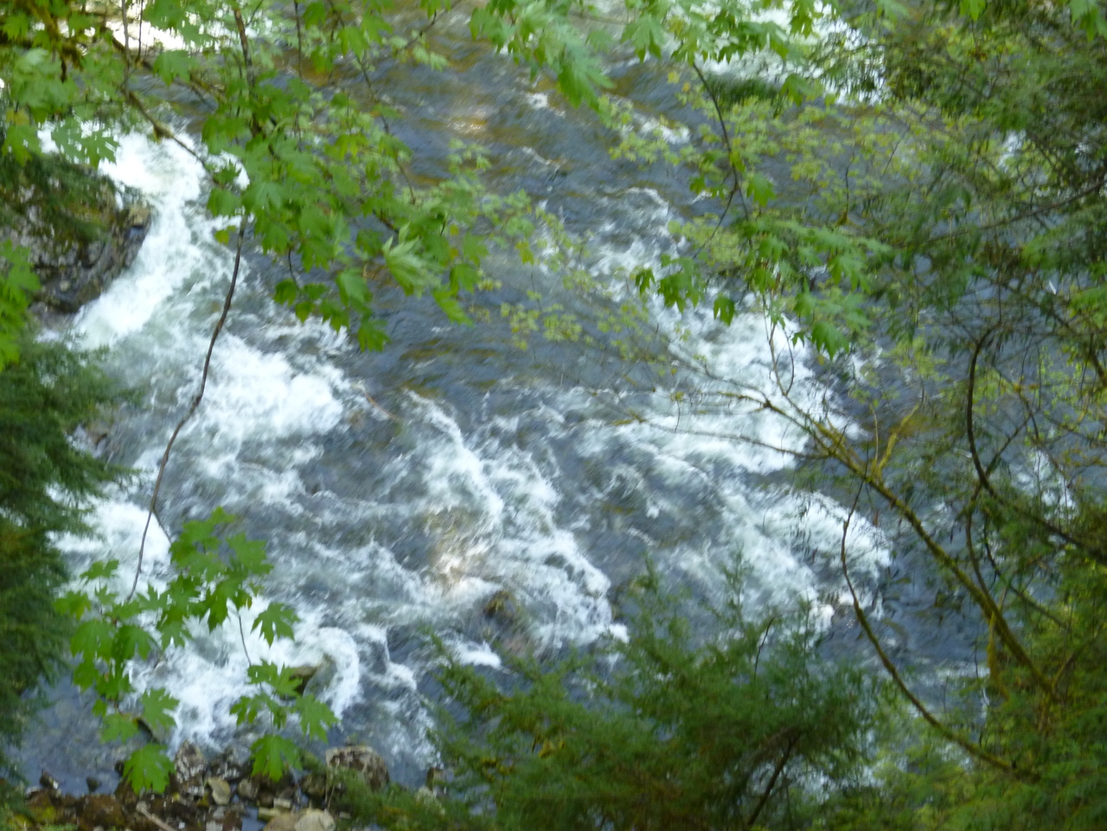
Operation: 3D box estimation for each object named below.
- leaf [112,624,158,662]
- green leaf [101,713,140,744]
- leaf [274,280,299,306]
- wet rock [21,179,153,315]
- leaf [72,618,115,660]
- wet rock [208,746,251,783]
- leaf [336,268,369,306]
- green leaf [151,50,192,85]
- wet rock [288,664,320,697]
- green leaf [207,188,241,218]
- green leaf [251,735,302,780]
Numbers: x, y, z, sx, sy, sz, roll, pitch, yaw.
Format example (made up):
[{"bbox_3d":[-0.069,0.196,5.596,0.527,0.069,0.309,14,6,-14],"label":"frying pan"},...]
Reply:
[{"bbox_3d":[-1.718,0.933,11.300,0.185,0.134,0.080,-5,28,-9],"label":"leaf"},{"bbox_3d":[-1.794,1.296,11.400,0.165,0.086,0.090,-5,28,-9],"label":"green leaf"},{"bbox_3d":[-1.109,-0.512,11.435,0.120,0.100,0.070,0,35,0],"label":"leaf"},{"bbox_3d":[-5.781,-2.076,33.949,1.750,1.400,1.400,0,35,0],"label":"wet rock"},{"bbox_3d":[-1.892,0.919,11.300,0.178,0.151,0.080,-5,28,-10],"label":"leaf"},{"bbox_3d":[-3.249,3.509,27.589,0.450,0.330,0.380,0,35,0],"label":"wet rock"},{"bbox_3d":[-0.804,-0.514,11.000,0.131,0.128,0.070,-2,28,-4],"label":"leaf"},{"bbox_3d":[-1.527,-1.389,11.000,0.166,0.118,0.080,-4,28,-7],"label":"green leaf"},{"bbox_3d":[-2.617,2.780,28.748,0.400,0.300,0.360,0,35,0],"label":"wet rock"},{"bbox_3d":[-1.366,-0.879,11.385,0.150,0.120,0.080,0,35,0],"label":"green leaf"},{"bbox_3d":[-1.153,1.418,11.400,0.215,0.180,0.080,-3,28,-6],"label":"green leaf"}]

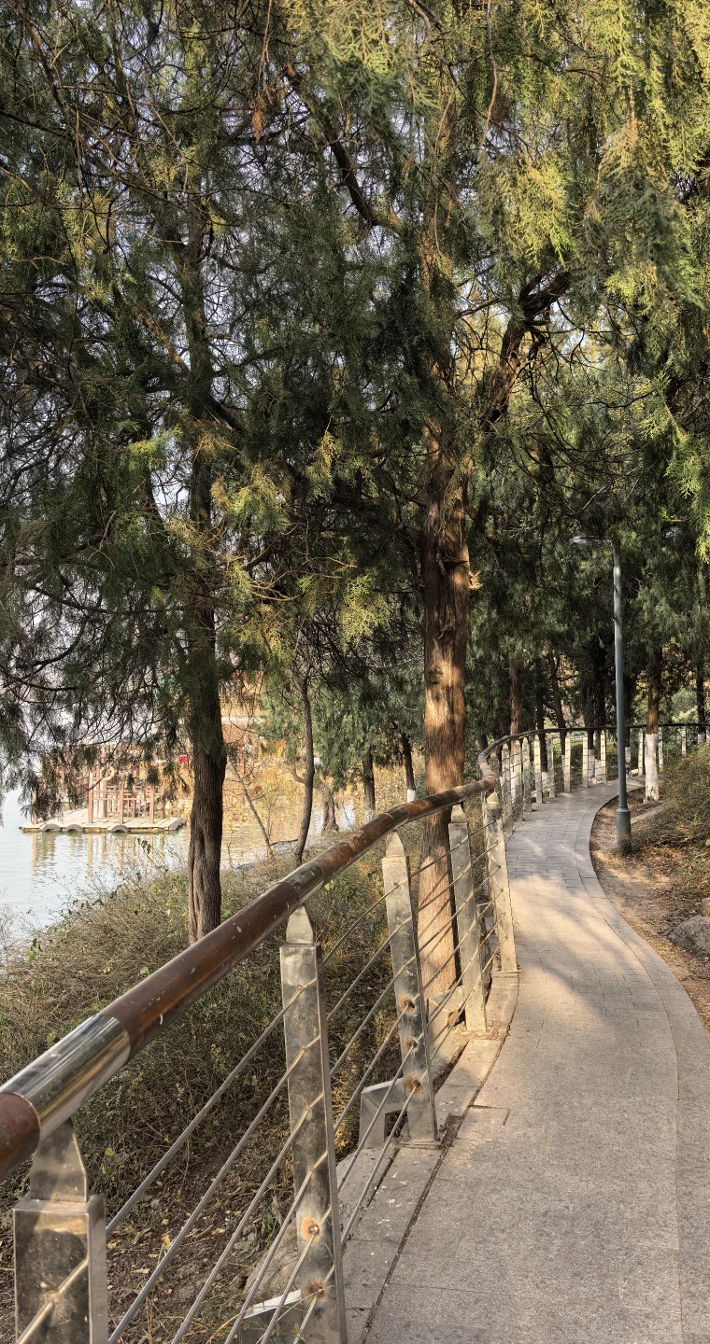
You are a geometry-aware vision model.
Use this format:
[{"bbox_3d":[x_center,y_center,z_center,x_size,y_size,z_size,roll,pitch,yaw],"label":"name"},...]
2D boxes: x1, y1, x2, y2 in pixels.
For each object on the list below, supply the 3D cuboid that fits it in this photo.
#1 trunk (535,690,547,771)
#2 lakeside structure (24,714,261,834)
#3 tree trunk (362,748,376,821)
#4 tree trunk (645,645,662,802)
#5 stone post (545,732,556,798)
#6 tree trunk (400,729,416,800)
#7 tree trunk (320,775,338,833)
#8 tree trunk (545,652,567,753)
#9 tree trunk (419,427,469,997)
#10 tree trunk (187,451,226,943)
[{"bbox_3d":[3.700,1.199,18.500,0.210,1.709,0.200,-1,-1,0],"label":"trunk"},{"bbox_3d":[-7.854,3.681,34.000,7.600,3.900,6.000,-1,-1,-6],"label":"lakeside structure"},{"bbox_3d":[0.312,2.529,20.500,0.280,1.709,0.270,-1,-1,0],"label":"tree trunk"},{"bbox_3d":[4.608,0.795,14.400,0.200,2.418,0.200,-1,-1,0],"label":"tree trunk"},{"bbox_3d":[3.290,1.574,15.700,0.120,1.114,0.120,-1,-1,34],"label":"stone post"},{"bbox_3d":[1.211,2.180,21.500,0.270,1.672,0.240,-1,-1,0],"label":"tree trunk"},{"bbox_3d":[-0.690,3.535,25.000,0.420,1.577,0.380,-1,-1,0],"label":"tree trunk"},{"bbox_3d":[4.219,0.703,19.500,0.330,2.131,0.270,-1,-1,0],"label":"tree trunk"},{"bbox_3d":[0.509,0.229,5.350,0.260,3.273,0.250,-1,-1,0],"label":"tree trunk"},{"bbox_3d":[-1.239,0.220,7.800,0.290,4.139,0.290,-1,-1,0],"label":"tree trunk"}]

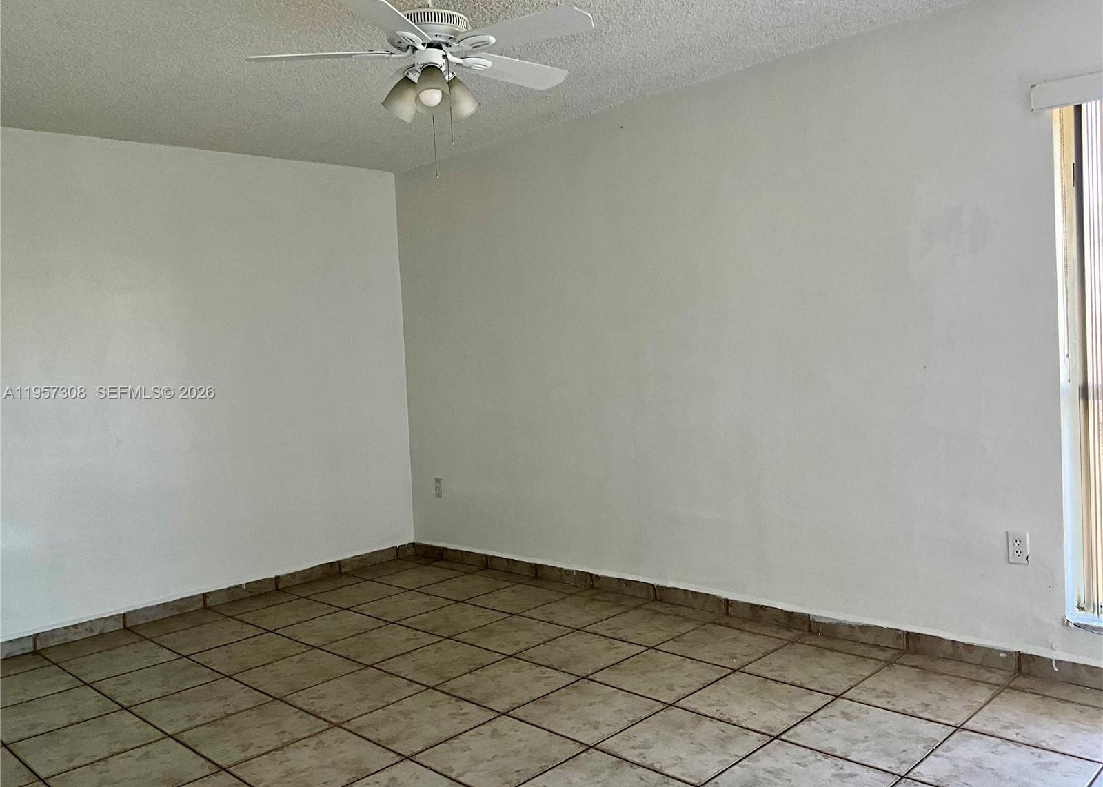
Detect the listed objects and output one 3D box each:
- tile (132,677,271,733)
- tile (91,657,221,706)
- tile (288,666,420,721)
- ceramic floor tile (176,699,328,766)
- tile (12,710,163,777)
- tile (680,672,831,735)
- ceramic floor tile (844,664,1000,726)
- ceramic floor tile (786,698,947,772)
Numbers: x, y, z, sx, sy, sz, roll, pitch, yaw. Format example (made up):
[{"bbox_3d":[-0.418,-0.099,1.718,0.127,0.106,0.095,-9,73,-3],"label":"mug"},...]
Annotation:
[{"bbox_3d":[-1.336,1.187,3.525,0.406,0.010,0.406,0,5,45],"label":"tile"},{"bbox_3d":[-1.606,1.174,3.770,0.397,0.010,0.397,0,5,45],"label":"tile"},{"bbox_3d":[-0.753,1.152,3.532,0.406,0.010,0.406,0,5,45],"label":"tile"},{"bbox_3d":[-1.029,1.174,3.198,0.397,0.010,0.397,0,5,45],"label":"ceramic floor tile"},{"bbox_3d":[-1.625,1.222,3.237,0.406,0.010,0.406,0,5,45],"label":"tile"},{"bbox_3d":[0.703,1.071,3.202,0.397,0.010,0.397,0,5,45],"label":"tile"},{"bbox_3d":[1.292,1.048,3.231,0.406,0.010,0.406,0,5,45],"label":"ceramic floor tile"},{"bbox_3d":[0.992,1.072,2.907,0.397,0.010,0.397,0,5,45],"label":"ceramic floor tile"}]

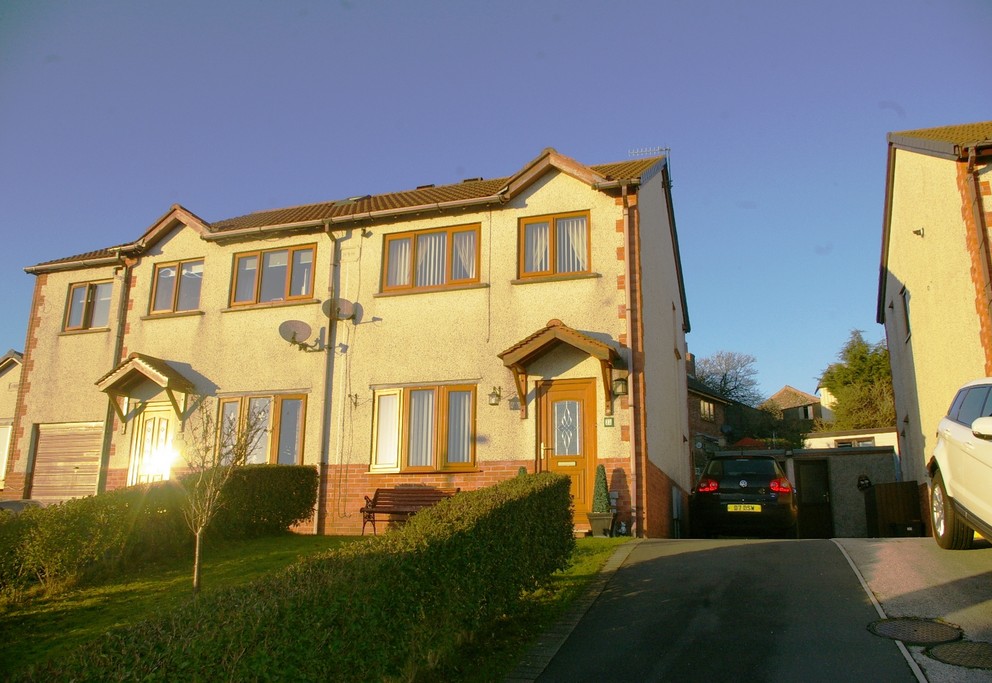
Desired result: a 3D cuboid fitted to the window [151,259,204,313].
[{"bbox_3d":[-5.815,-0.995,14.122,1.106,0.980,0.100,-4,-15,18],"label":"window"}]

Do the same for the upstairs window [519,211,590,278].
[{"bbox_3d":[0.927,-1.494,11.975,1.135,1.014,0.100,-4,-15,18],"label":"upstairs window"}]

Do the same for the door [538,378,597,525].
[{"bbox_3d":[1.035,1.603,11.152,0.901,2.109,0.100,-4,-15,18],"label":"door"}]

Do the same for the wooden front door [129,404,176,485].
[{"bbox_3d":[-6.147,2.098,13.632,0.906,2.046,0.110,-4,-13,19],"label":"wooden front door"}]

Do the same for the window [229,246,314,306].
[{"bbox_3d":[-3.892,-1.151,13.513,1.671,1.004,0.100,-4,-15,18],"label":"window"}]

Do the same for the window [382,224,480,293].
[{"bbox_3d":[-1.058,-1.359,12.507,1.740,1.001,0.120,-4,-13,19],"label":"window"}]

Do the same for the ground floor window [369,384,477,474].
[{"bbox_3d":[-1.138,1.349,11.957,1.785,1.297,0.120,-4,-13,19],"label":"ground floor window"}]

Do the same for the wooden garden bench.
[{"bbox_3d":[-1.221,2.472,11.160,1.330,0.720,0.570,-4,-15,18],"label":"wooden garden bench"}]

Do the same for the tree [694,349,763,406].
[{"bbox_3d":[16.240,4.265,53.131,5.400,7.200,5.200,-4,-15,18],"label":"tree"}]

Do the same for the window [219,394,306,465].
[{"bbox_3d":[-3.968,1.562,12.942,1.773,1.264,0.120,-4,-13,19],"label":"window"}]

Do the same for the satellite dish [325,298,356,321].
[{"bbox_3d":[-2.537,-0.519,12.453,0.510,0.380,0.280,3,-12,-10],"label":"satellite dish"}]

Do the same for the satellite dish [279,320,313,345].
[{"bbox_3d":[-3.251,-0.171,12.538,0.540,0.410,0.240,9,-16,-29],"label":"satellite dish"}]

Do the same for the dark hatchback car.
[{"bbox_3d":[4.720,3.018,14.678,1.780,1.480,4.200,-3,-13,17],"label":"dark hatchback car"}]

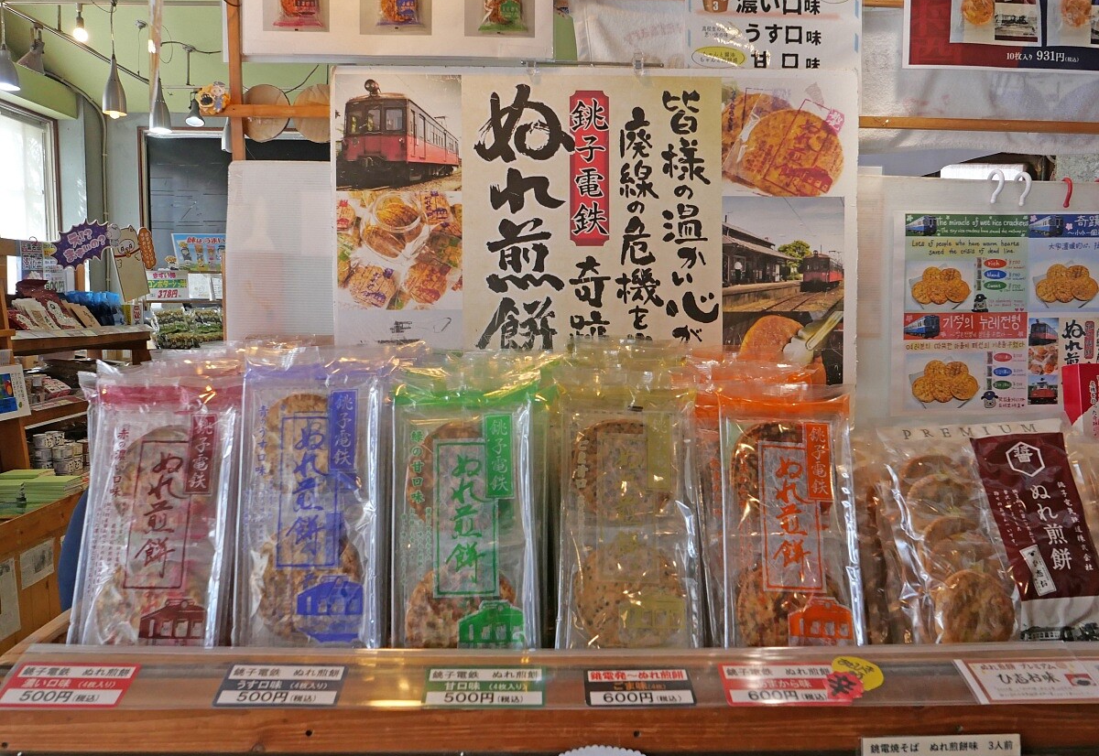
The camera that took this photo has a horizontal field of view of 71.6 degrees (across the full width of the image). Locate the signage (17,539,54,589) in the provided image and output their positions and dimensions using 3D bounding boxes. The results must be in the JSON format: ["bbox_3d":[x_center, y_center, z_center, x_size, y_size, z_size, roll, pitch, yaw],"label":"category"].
[{"bbox_3d":[-1.744,0.633,2.600,0.006,0.119,0.175,0,4,-3],"label":"signage"}]

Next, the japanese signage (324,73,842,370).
[{"bbox_3d":[0.052,-0.140,0.867,0.594,0.420,0.010,0,1,-1],"label":"japanese signage"}]

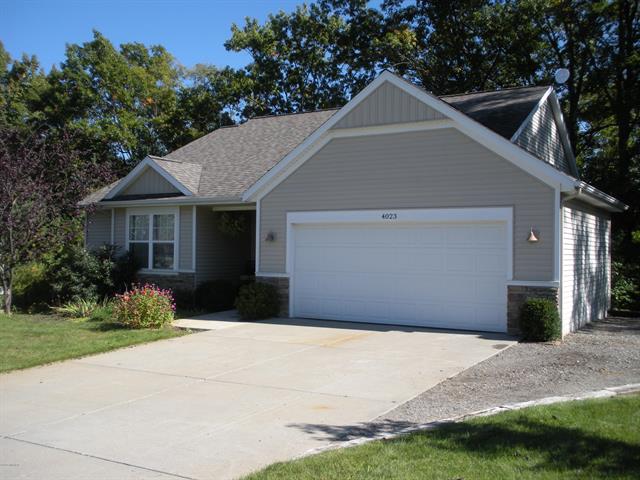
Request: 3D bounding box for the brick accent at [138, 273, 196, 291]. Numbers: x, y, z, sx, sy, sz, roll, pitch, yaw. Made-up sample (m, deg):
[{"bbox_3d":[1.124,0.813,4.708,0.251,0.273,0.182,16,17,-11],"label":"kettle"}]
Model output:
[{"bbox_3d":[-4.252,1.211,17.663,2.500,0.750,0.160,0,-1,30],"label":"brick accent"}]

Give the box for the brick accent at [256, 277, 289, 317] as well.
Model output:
[{"bbox_3d":[-1.093,1.316,15.381,0.922,0.910,0.160,0,-1,30],"label":"brick accent"}]

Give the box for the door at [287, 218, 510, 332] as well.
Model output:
[{"bbox_3d":[1.506,0.699,13.963,4.880,2.135,0.110,0,-1,30],"label":"door"}]

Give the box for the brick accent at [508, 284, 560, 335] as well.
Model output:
[{"bbox_3d":[3.973,1.320,12.413,0.937,0.930,0.160,0,-1,30],"label":"brick accent"}]

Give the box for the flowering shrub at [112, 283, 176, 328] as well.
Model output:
[{"bbox_3d":[-3.349,1.235,12.700,1.150,0.800,1.100,0,0,0],"label":"flowering shrub"}]

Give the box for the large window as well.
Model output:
[{"bbox_3d":[-4.494,0.026,17.817,1.801,1.582,0.120,0,-1,30],"label":"large window"}]

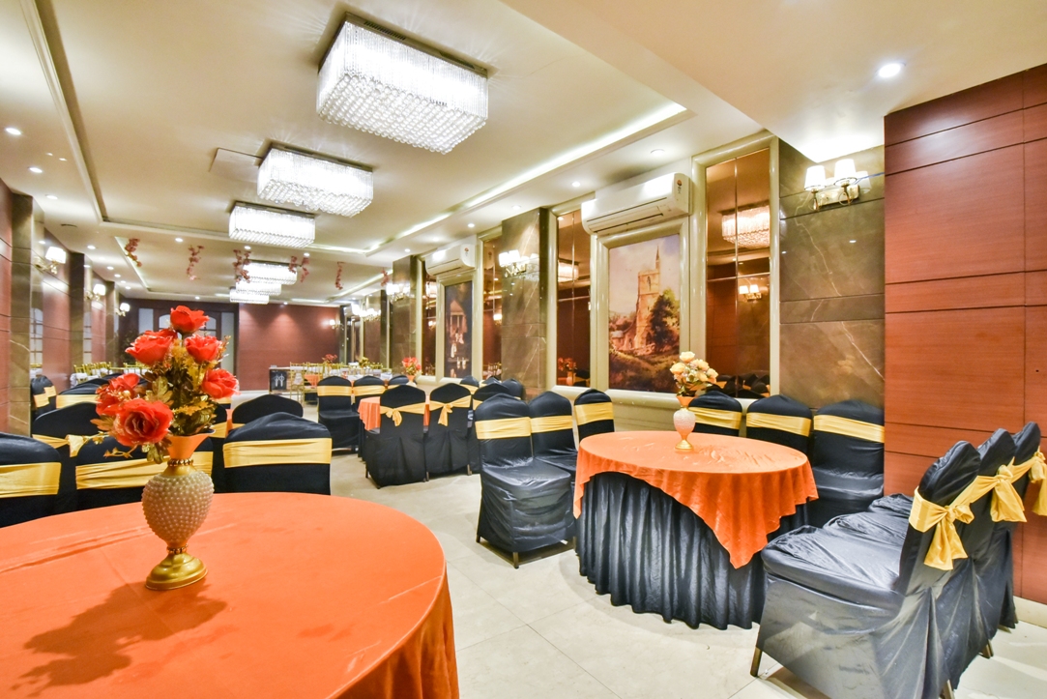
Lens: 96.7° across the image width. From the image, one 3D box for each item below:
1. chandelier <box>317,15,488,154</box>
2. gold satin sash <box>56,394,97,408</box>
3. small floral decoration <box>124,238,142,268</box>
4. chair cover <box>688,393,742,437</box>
[{"bbox_3d":[-0.712,-1.508,2.753,0.806,0.315,0.527,0,0,-39],"label":"chandelier"},{"bbox_3d":[-4.360,0.522,4.696,0.450,0.130,0.100,0,0,-33],"label":"gold satin sash"},{"bbox_3d":[-5.749,-1.423,6.851,0.200,0.430,0.170,0,0,-39],"label":"small floral decoration"},{"bbox_3d":[1.374,0.811,3.623,0.550,0.950,0.450,0,-1,-39],"label":"chair cover"}]

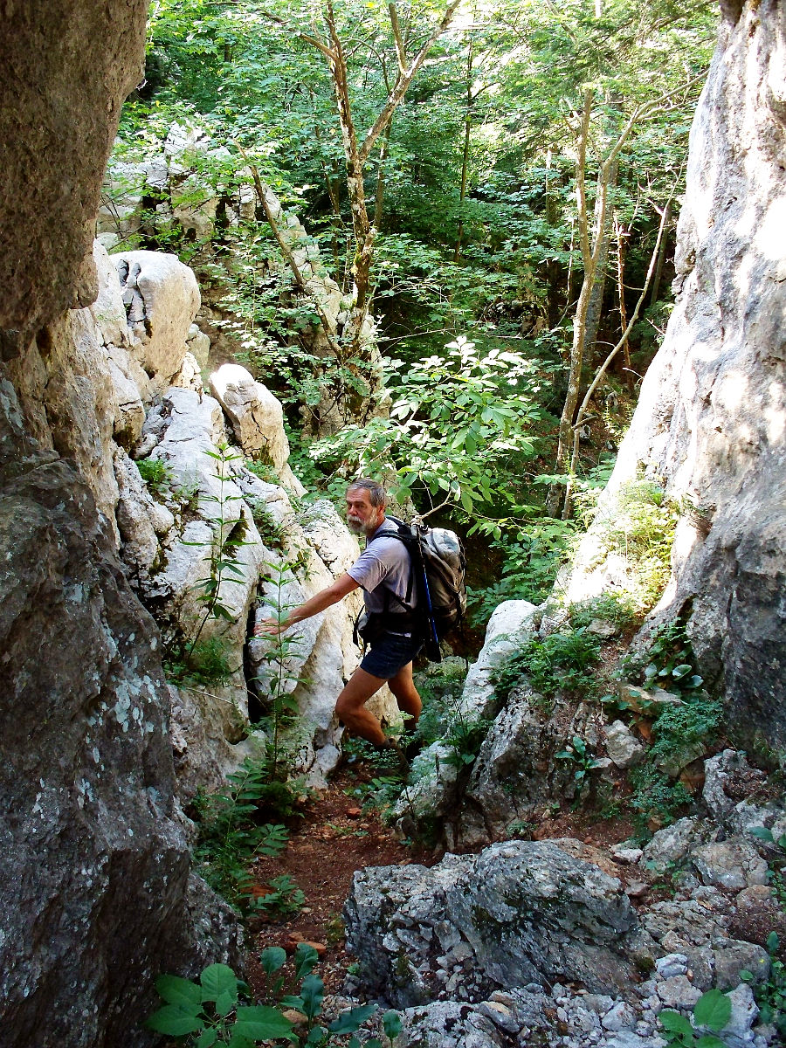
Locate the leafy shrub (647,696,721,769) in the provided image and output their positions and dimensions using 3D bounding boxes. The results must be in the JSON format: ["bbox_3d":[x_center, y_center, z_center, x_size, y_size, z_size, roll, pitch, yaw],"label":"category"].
[{"bbox_3d":[1.096,0.784,4.100,0.290,0.280,0.280,0,8,0],"label":"leafy shrub"}]

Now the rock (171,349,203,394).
[{"bbox_3d":[-1.189,-0.881,6.300,0.180,0.250,0.200,0,8,0],"label":"rock"}]

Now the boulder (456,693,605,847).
[{"bbox_3d":[0.558,0.997,4.420,0.600,0.620,0.550,0,8,0],"label":"boulder"}]

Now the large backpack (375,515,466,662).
[{"bbox_3d":[0.136,0.303,5.080,0.380,0.660,0.360,-9,8,-8],"label":"large backpack"}]

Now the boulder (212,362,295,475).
[{"bbox_3d":[-0.836,-0.617,6.500,0.520,0.680,0.550,0,8,0],"label":"boulder"}]

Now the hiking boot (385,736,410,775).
[{"bbox_3d":[0.006,1.078,5.050,0.280,0.160,0.110,-8,11,-44],"label":"hiking boot"}]

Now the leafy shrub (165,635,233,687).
[{"bbox_3d":[-0.781,0.555,4.400,0.280,0.220,0.250,0,8,0],"label":"leafy shrub"}]

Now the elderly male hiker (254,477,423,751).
[{"bbox_3d":[-0.253,0.467,5.050,0.800,1.420,0.520,-2,8,-11],"label":"elderly male hiker"}]

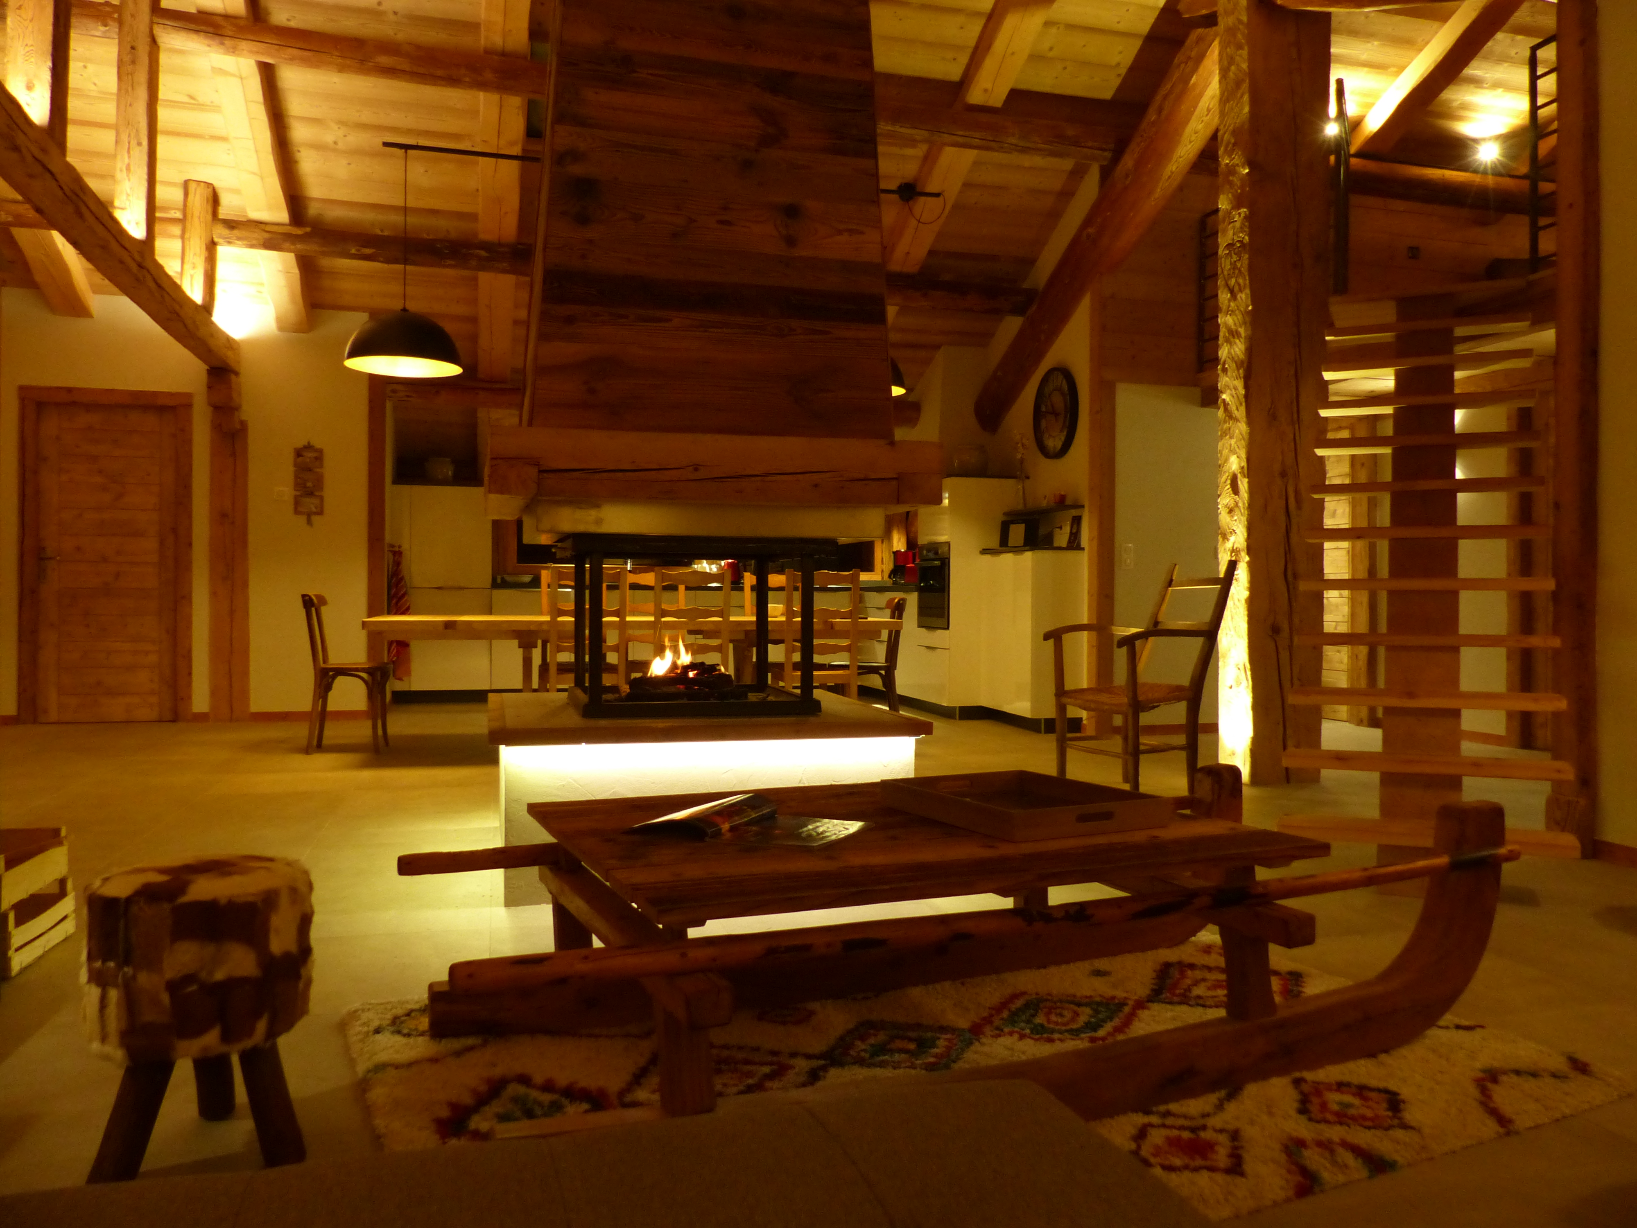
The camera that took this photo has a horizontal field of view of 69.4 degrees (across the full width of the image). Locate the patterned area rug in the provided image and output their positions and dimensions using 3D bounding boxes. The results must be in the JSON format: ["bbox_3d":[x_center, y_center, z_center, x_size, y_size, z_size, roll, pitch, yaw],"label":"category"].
[{"bbox_3d":[0.230,0.790,2.162,1.936,0.030,1.370,0,1,-27],"label":"patterned area rug"}]

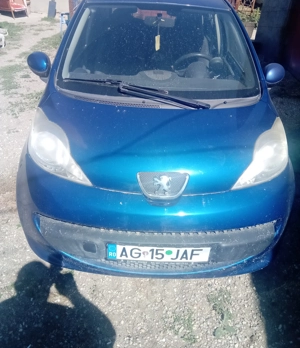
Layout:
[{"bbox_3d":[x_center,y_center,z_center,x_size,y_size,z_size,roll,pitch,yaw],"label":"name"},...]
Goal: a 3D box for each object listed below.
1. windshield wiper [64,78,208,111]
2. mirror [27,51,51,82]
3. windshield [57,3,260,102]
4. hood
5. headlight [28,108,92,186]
[{"bbox_3d":[-0.088,-0.508,2.028,0.950,0.085,0.130,12,33,6],"label":"windshield wiper"},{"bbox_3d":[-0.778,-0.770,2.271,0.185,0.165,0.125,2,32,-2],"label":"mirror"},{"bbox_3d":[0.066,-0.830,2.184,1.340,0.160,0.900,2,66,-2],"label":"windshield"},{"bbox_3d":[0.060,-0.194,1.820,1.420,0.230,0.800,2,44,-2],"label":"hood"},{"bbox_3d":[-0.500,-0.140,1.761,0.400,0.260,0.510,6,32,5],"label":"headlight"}]

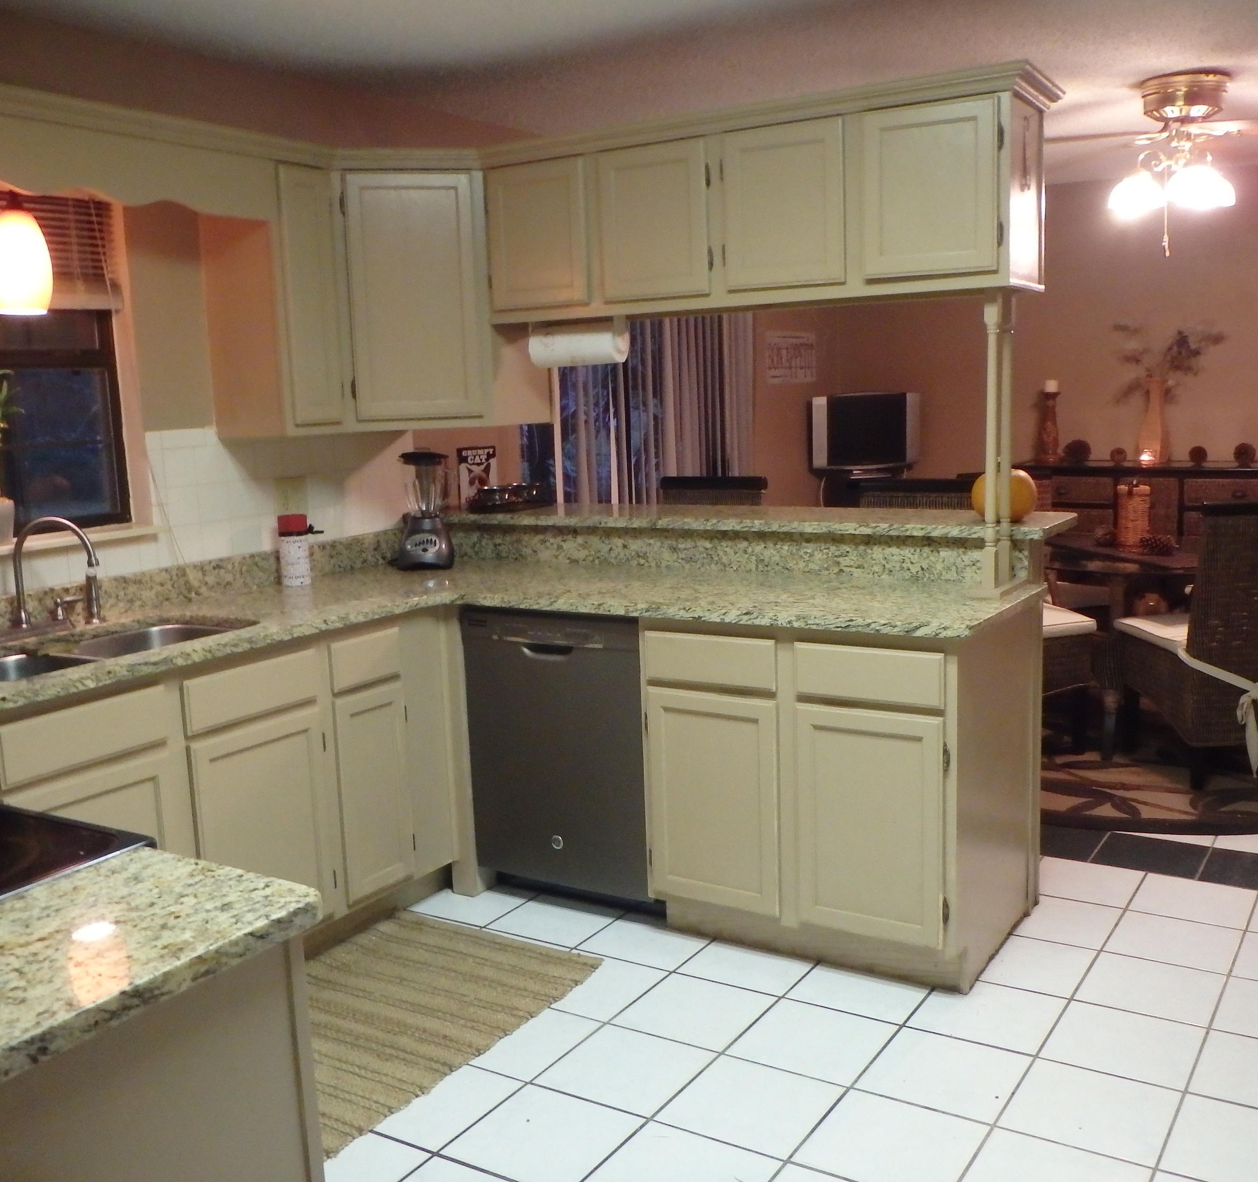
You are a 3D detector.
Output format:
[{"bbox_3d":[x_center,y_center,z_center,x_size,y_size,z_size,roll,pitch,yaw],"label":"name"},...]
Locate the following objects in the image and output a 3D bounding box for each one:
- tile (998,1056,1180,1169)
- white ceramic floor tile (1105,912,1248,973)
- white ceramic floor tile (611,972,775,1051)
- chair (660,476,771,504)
[{"bbox_3d":[0.916,1.028,2.521,0.303,0.010,0.303,3,10,33],"label":"tile"},{"bbox_3d":[1.400,0.901,3.267,0.303,0.010,0.303,3,10,33],"label":"white ceramic floor tile"},{"bbox_3d":[0.162,1.005,3.045,0.303,0.010,0.305,3,10,32],"label":"white ceramic floor tile"},{"bbox_3d":[0.511,0.040,5.724,0.500,1.050,0.600,3,10,33],"label":"chair"}]

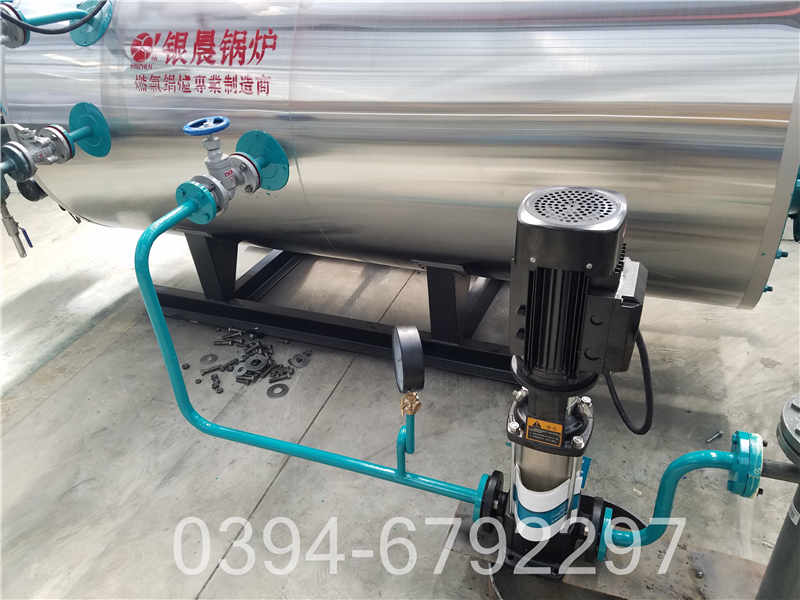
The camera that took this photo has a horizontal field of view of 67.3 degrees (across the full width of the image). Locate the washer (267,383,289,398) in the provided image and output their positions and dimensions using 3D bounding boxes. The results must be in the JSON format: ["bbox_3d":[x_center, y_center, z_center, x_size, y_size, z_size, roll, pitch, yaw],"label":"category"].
[{"bbox_3d":[-0.398,0.297,1.958,0.072,0.005,0.072,-3,32,2],"label":"washer"}]

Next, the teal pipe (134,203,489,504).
[{"bbox_3d":[-0.185,0.095,1.428,0.829,0.537,0.278,9,34,20],"label":"teal pipe"}]

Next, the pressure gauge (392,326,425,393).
[{"bbox_3d":[0.018,0.116,1.165,0.040,0.128,0.128,-7,32,-5],"label":"pressure gauge"}]

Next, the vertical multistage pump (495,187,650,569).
[{"bbox_3d":[0.302,0.203,1.180,0.262,0.828,0.220,8,33,18],"label":"vertical multistage pump"}]

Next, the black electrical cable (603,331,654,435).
[{"bbox_3d":[0.406,0.146,1.062,0.096,0.223,0.066,9,34,20],"label":"black electrical cable"}]

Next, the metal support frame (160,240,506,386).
[{"bbox_3d":[-0.137,-0.179,2.324,1.663,0.396,0.728,9,34,20],"label":"metal support frame"}]

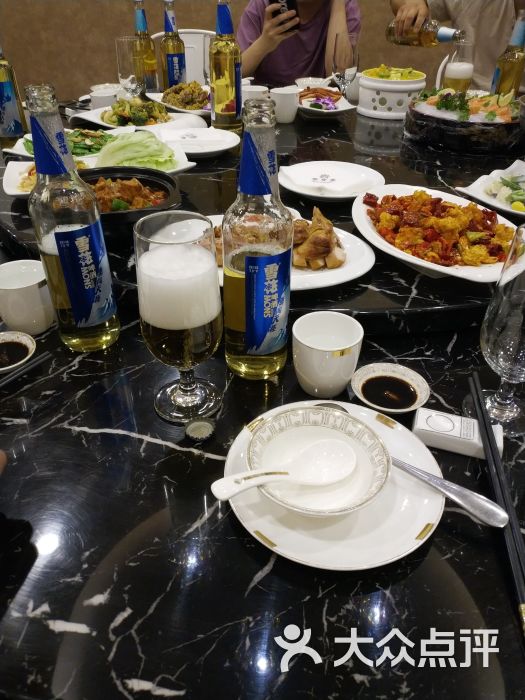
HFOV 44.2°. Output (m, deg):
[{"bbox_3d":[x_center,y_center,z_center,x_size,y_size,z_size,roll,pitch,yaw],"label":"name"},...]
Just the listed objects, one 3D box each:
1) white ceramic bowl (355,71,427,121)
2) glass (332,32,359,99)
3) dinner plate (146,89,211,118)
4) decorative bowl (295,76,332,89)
[{"bbox_3d":[0.335,-0.649,1.660,0.188,0.105,0.188,0,36,0],"label":"white ceramic bowl"},{"bbox_3d":[0.230,-0.777,1.780,0.073,0.188,0.073,0,36,0],"label":"glass"},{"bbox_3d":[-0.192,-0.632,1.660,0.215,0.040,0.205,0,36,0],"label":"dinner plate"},{"bbox_3d":[0.147,-0.763,1.870,0.109,0.047,0.109,1,37,0],"label":"decorative bowl"}]

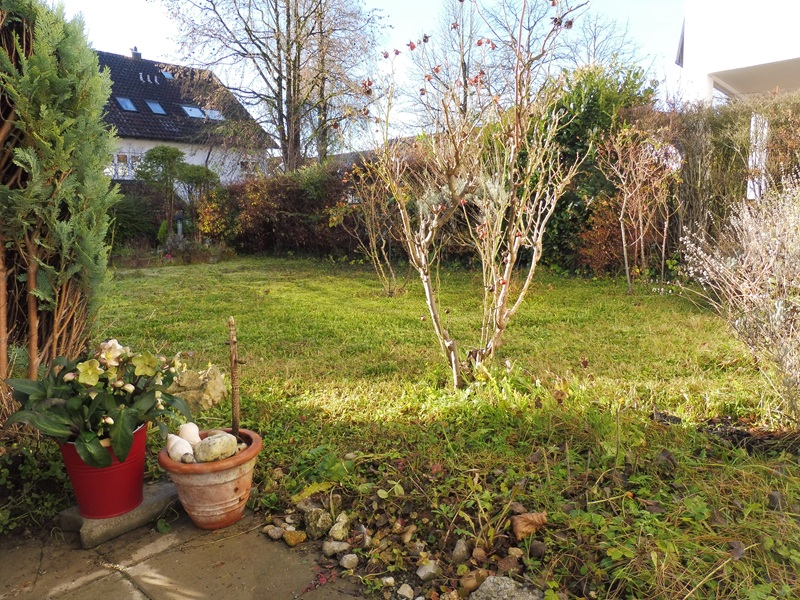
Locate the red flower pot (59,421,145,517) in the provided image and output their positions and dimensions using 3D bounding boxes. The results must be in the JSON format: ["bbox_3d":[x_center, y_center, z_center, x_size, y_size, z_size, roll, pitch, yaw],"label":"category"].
[{"bbox_3d":[-0.783,0.450,1.552,0.216,0.208,0.216,0,10,0],"label":"red flower pot"}]

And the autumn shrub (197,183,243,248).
[{"bbox_3d":[-2.999,-1.371,9.600,0.740,1.050,0.700,0,10,0],"label":"autumn shrub"}]

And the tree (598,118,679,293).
[{"bbox_3d":[2.491,-0.982,6.112,0.820,1.734,0.700,2,9,22],"label":"tree"}]

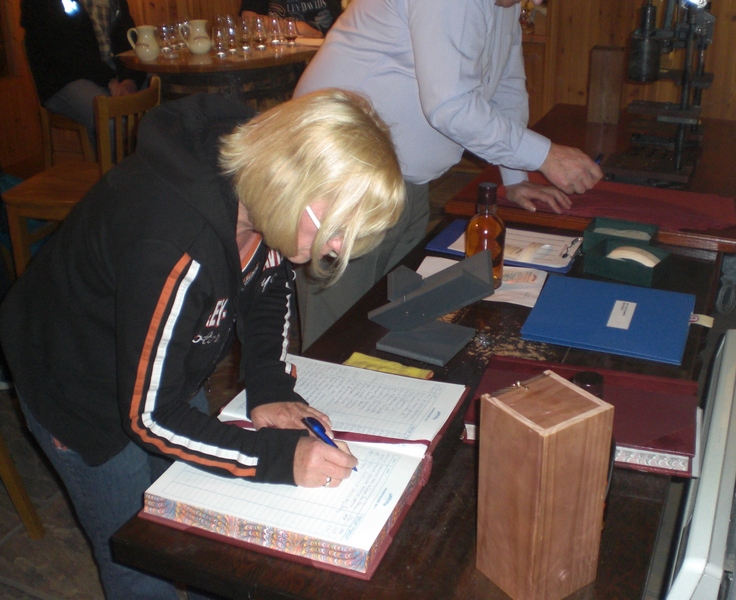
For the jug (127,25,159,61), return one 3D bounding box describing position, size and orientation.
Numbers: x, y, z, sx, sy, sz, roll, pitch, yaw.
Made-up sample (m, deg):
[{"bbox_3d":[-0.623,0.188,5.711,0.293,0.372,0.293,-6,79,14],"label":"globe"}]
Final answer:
[{"bbox_3d":[-0.855,-0.980,3.350,0.127,0.135,0.088,3,25,11],"label":"jug"}]

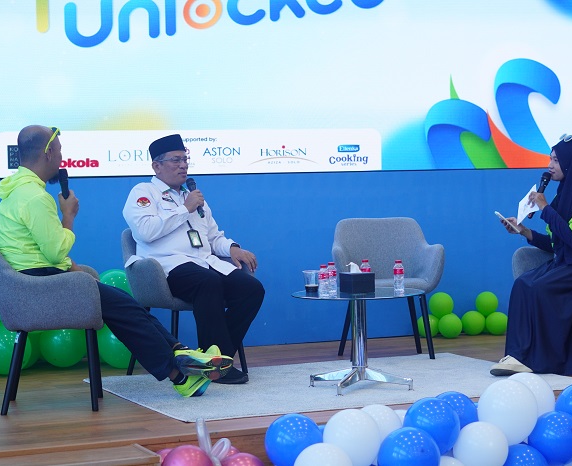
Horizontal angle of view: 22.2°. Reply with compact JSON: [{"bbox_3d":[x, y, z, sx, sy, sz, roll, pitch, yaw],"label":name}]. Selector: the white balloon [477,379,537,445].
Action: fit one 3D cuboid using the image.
[{"bbox_3d":[0.923,0.741,6.050,0.247,0.274,0.247,-1,2,0],"label":"white balloon"}]

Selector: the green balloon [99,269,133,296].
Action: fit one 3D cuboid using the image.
[{"bbox_3d":[-0.985,0.349,8.470,0.275,0.285,0.275,-1,3,0],"label":"green balloon"}]

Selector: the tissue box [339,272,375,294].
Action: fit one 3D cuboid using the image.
[{"bbox_3d":[0.350,0.245,7.156,0.132,0.096,0.132,-2,2,-29],"label":"tissue box"}]

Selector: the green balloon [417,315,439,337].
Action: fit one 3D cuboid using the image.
[{"bbox_3d":[0.928,0.609,9.500,0.145,0.150,0.145,-1,3,0],"label":"green balloon"}]

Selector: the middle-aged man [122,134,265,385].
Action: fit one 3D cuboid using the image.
[{"bbox_3d":[-0.467,0.123,7.668,0.600,1.270,0.780,-3,2,-43],"label":"middle-aged man"}]

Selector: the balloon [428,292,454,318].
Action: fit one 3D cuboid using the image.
[{"bbox_3d":[0.988,0.460,9.250,0.156,0.168,0.156,-1,2,0],"label":"balloon"}]

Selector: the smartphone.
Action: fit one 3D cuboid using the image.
[{"bbox_3d":[1.142,-0.056,7.500,0.163,0.009,0.075,40,0,0],"label":"smartphone"}]

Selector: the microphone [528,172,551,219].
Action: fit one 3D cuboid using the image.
[{"bbox_3d":[1.365,-0.202,7.850,0.052,0.262,0.052,22,-9,0],"label":"microphone"}]

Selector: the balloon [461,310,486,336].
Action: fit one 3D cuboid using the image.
[{"bbox_3d":[1.206,0.579,9.350,0.152,0.158,0.152,-1,2,0],"label":"balloon"}]

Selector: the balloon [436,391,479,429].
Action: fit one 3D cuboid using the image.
[{"bbox_3d":[0.744,0.823,6.500,0.233,0.240,0.233,-1,3,0],"label":"balloon"}]

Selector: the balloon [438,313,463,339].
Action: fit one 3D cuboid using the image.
[{"bbox_3d":[1.045,0.590,9.250,0.152,0.160,0.152,-1,2,0],"label":"balloon"}]

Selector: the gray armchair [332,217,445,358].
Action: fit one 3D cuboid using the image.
[{"bbox_3d":[0.587,0.324,8.470,0.630,0.820,0.590,-1,3,-6],"label":"gray armchair"}]

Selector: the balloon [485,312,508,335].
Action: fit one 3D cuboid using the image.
[{"bbox_3d":[1.359,0.584,9.360,0.151,0.151,0.151,-1,2,0],"label":"balloon"}]

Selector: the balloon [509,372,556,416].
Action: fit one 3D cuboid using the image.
[{"bbox_3d":[1.075,0.764,6.550,0.268,0.275,0.268,-1,3,0],"label":"balloon"}]

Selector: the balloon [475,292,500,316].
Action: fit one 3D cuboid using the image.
[{"bbox_3d":[1.322,0.463,9.580,0.148,0.160,0.148,-1,3,0],"label":"balloon"}]

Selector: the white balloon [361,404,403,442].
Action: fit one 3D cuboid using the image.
[{"bbox_3d":[0.377,0.831,6.100,0.226,0.234,0.226,-1,2,0],"label":"white balloon"}]

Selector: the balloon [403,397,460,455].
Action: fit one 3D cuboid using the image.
[{"bbox_3d":[0.634,0.841,6.330,0.245,0.250,0.245,-1,3,0],"label":"balloon"}]

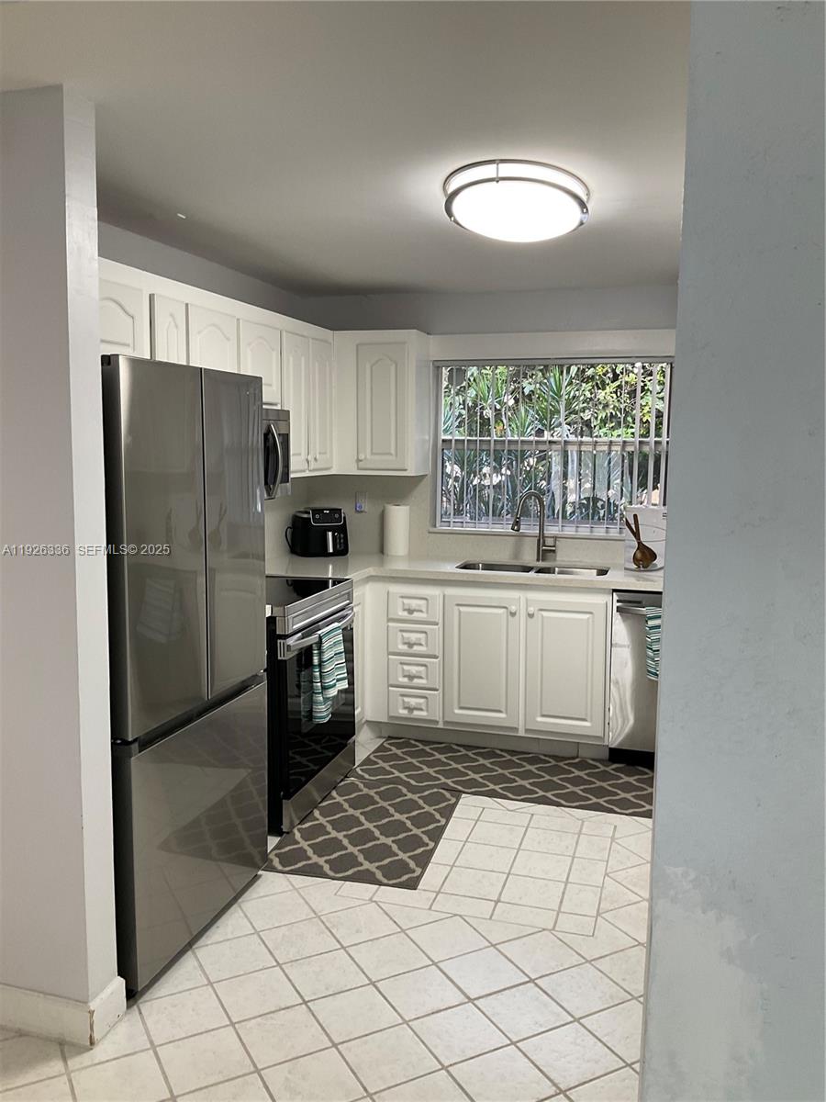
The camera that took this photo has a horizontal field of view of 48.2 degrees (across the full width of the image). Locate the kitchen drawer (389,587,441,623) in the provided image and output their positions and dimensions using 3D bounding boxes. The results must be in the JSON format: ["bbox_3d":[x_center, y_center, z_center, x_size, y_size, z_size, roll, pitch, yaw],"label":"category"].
[{"bbox_3d":[0.064,0.259,4.869,0.268,0.155,0.450,3,7,16],"label":"kitchen drawer"}]

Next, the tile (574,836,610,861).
[{"bbox_3d":[0.700,1.151,3.566,0.120,0.010,0.204,2,7,17],"label":"tile"}]

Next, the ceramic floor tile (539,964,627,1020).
[{"bbox_3d":[0.492,1.270,2.663,0.204,0.010,0.204,-3,8,-28],"label":"ceramic floor tile"}]

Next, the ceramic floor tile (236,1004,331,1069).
[{"bbox_3d":[-0.345,1.289,2.453,0.201,0.010,0.201,-3,8,-28],"label":"ceramic floor tile"}]

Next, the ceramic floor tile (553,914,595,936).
[{"bbox_3d":[0.530,1.216,3.005,0.118,0.010,0.120,3,7,16],"label":"ceramic floor tile"}]

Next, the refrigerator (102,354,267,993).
[{"bbox_3d":[-0.982,0.319,2.945,0.730,1.765,0.830,3,7,16],"label":"refrigerator"}]

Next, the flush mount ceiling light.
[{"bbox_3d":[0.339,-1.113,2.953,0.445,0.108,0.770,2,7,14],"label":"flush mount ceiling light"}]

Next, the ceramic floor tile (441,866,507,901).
[{"bbox_3d":[0.221,1.192,3.295,0.201,0.010,0.201,2,7,16],"label":"ceramic floor tile"}]

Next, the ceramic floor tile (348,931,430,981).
[{"bbox_3d":[-0.075,1.246,2.832,0.204,0.010,0.204,-3,8,-28],"label":"ceramic floor tile"}]

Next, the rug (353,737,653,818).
[{"bbox_3d":[0.539,1.051,4.338,1.600,0.010,0.650,3,7,18],"label":"rug"}]

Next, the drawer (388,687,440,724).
[{"bbox_3d":[0.060,0.766,4.929,0.268,0.154,0.450,3,7,16],"label":"drawer"}]

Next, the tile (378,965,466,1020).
[{"bbox_3d":[0.023,1.258,2.626,0.201,0.010,0.201,-3,8,-28],"label":"tile"}]

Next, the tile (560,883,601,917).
[{"bbox_3d":[0.577,1.197,3.165,0.118,0.010,0.201,3,7,16],"label":"tile"}]

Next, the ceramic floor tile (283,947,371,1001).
[{"bbox_3d":[-0.259,1.256,2.734,0.204,0.010,0.204,-3,8,-28],"label":"ceramic floor tile"}]

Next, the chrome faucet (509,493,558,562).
[{"bbox_3d":[0.636,-0.123,4.870,0.250,0.388,0.120,-5,9,-41],"label":"chrome faucet"}]

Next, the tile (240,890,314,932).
[{"bbox_3d":[-0.449,1.199,3.072,0.201,0.010,0.201,-3,8,-28],"label":"tile"}]

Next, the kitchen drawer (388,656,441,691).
[{"bbox_3d":[0.061,0.597,4.909,0.268,0.157,0.450,3,7,16],"label":"kitchen drawer"}]

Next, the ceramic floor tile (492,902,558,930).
[{"bbox_3d":[0.371,1.212,3.056,0.203,0.010,0.120,3,7,16],"label":"ceramic floor tile"}]

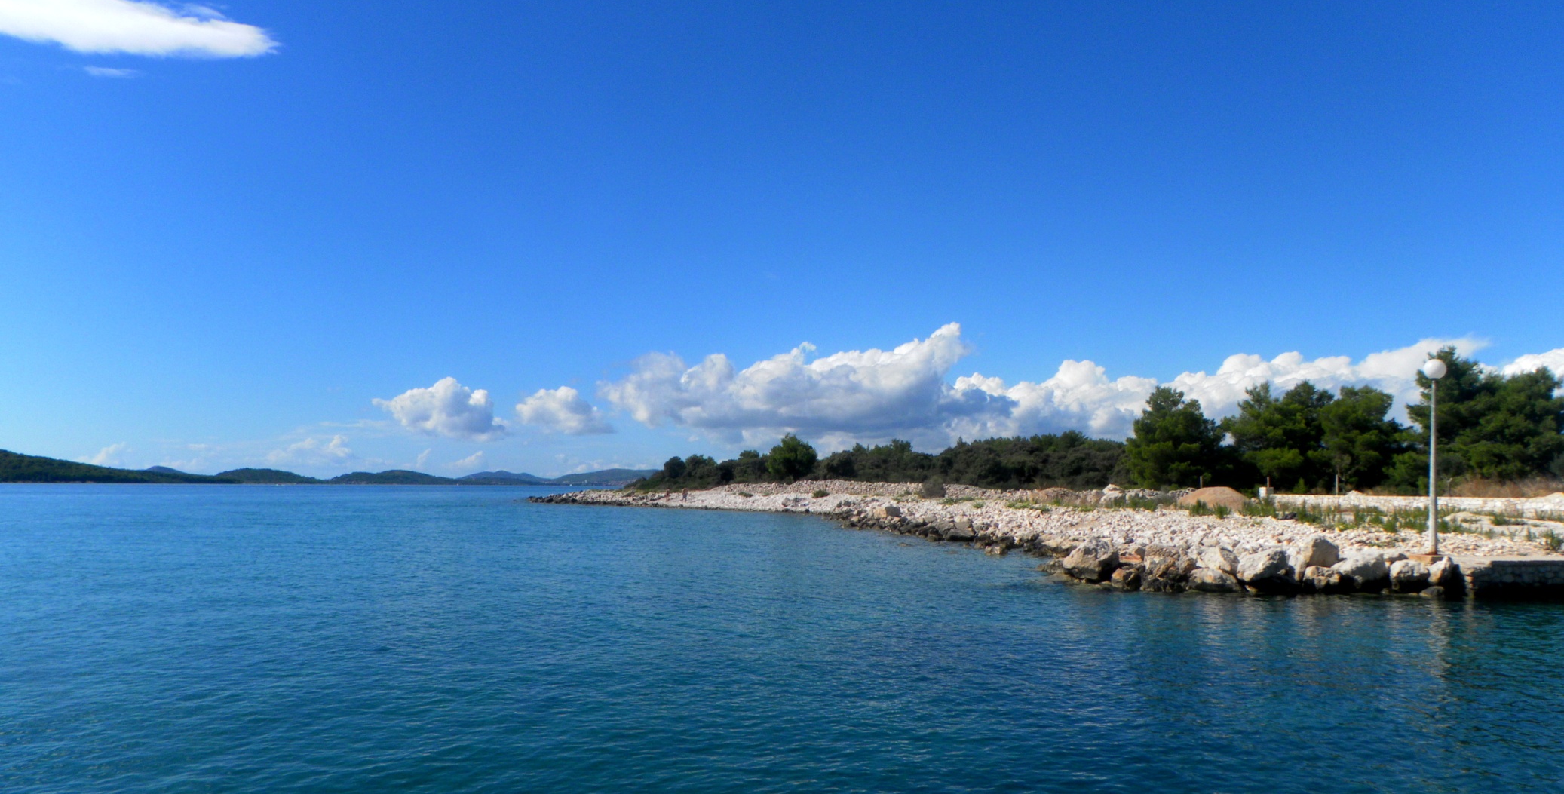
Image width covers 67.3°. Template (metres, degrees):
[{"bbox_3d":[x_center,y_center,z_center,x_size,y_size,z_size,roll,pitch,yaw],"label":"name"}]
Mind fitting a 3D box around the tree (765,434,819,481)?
[{"bbox_3d":[1.176,7.050,133.000,5.900,5.942,5.900,0,-4,1],"label":"tree"}]

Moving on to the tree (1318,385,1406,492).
[{"bbox_3d":[33.068,2.497,67.000,4.900,6.342,4.900,-2,-5,26],"label":"tree"}]

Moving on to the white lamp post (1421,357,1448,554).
[{"bbox_3d":[16.228,1.450,29.200,0.500,4.870,0.500,-2,-5,29],"label":"white lamp post"}]

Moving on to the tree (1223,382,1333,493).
[{"bbox_3d":[28.681,2.428,68.000,6.000,6.650,6.000,-2,-5,23],"label":"tree"}]

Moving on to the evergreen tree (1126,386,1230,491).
[{"bbox_3d":[22.881,2.535,68.000,5.900,6.295,5.900,-1,-5,19],"label":"evergreen tree"}]

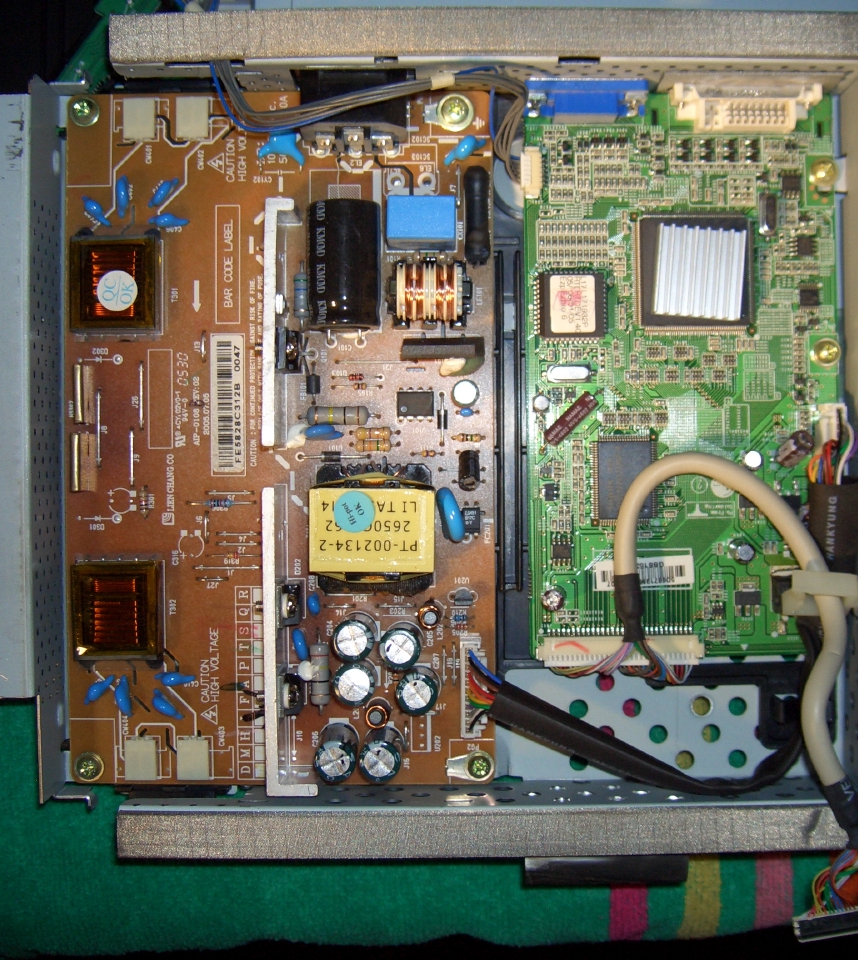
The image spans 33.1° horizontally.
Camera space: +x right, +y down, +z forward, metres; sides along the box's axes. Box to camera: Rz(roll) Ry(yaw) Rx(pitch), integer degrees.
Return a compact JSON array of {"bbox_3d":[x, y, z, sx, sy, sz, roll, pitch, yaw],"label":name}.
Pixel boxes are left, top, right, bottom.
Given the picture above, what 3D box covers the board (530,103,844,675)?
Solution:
[{"bbox_3d":[0.065,-0.027,0.364,0.082,0.015,0.146,0,90,1],"label":"board"}]

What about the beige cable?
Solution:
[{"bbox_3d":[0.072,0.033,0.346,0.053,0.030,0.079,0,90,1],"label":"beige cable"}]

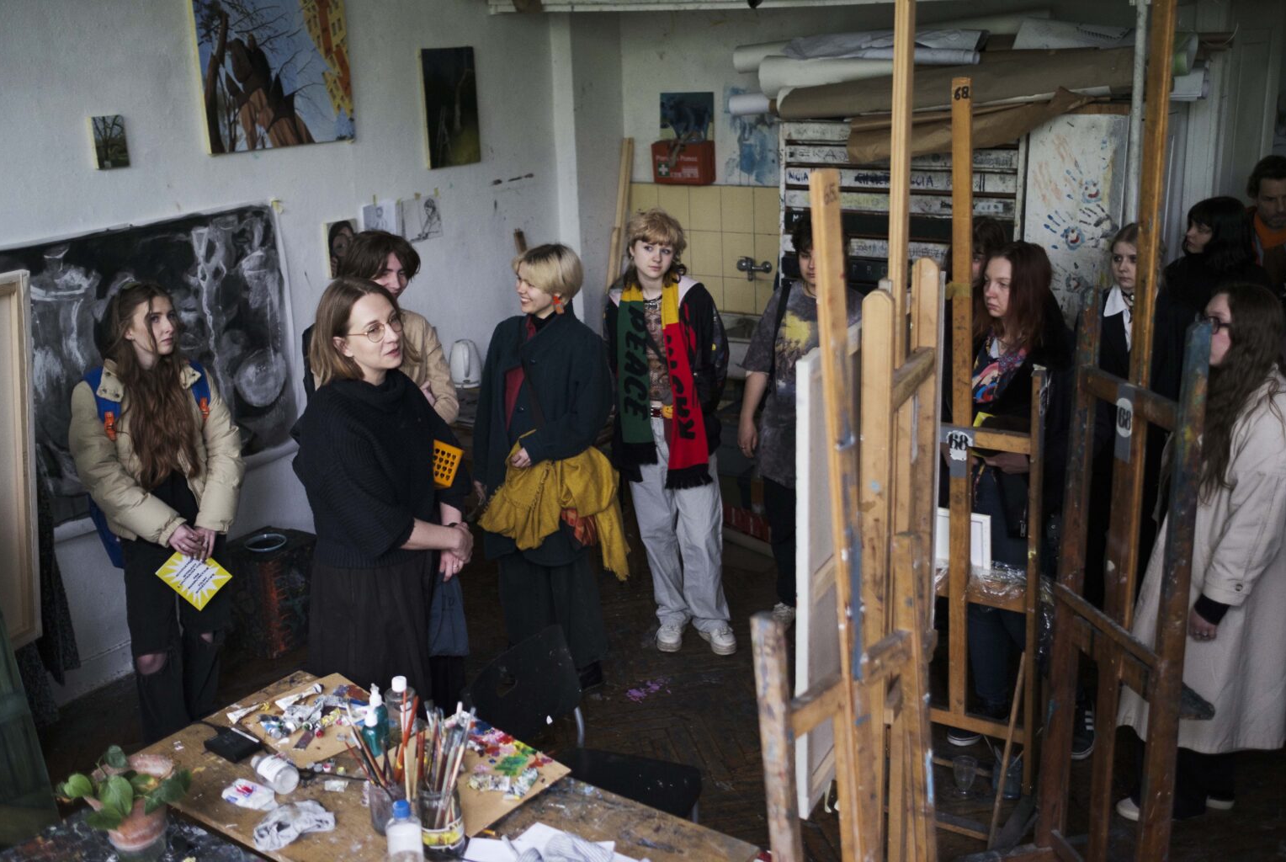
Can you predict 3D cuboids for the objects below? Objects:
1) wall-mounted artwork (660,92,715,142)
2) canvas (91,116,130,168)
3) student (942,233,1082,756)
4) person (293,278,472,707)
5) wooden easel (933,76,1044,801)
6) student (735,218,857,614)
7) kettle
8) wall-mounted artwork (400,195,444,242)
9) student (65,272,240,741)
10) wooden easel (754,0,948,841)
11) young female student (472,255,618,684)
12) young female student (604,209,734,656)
[{"bbox_3d":[0.192,-1.369,5.491,0.278,0.215,0.020,10,21,33],"label":"wall-mounted artwork"},{"bbox_3d":[-1.937,-1.048,4.563,0.020,0.182,0.125,10,21,33],"label":"canvas"},{"bbox_3d":[1.164,0.238,4.018,0.350,1.700,0.450,-15,21,-36],"label":"student"},{"bbox_3d":[-0.759,0.404,3.684,0.390,1.710,0.480,7,19,26],"label":"person"},{"bbox_3d":[0.909,0.095,3.697,0.540,2.180,0.480,10,21,33],"label":"wooden easel"},{"bbox_3d":[0.628,-0.018,4.962,0.480,1.670,0.330,5,18,21],"label":"student"},{"bbox_3d":[-0.846,-0.314,6.000,0.160,0.235,0.210,-4,17,-8],"label":"kettle"},{"bbox_3d":[-1.040,-1.001,5.929,0.008,0.200,0.260,10,21,33],"label":"wall-mounted artwork"},{"bbox_3d":[-1.482,0.379,3.911,0.500,1.675,0.400,-13,20,-32],"label":"student"},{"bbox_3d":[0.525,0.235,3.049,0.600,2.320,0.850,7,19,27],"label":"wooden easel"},{"bbox_3d":[-0.355,0.158,4.537,0.470,1.650,0.360,9,20,32],"label":"young female student"},{"bbox_3d":[0.117,0.033,4.763,0.480,1.725,0.360,1,17,10],"label":"young female student"}]

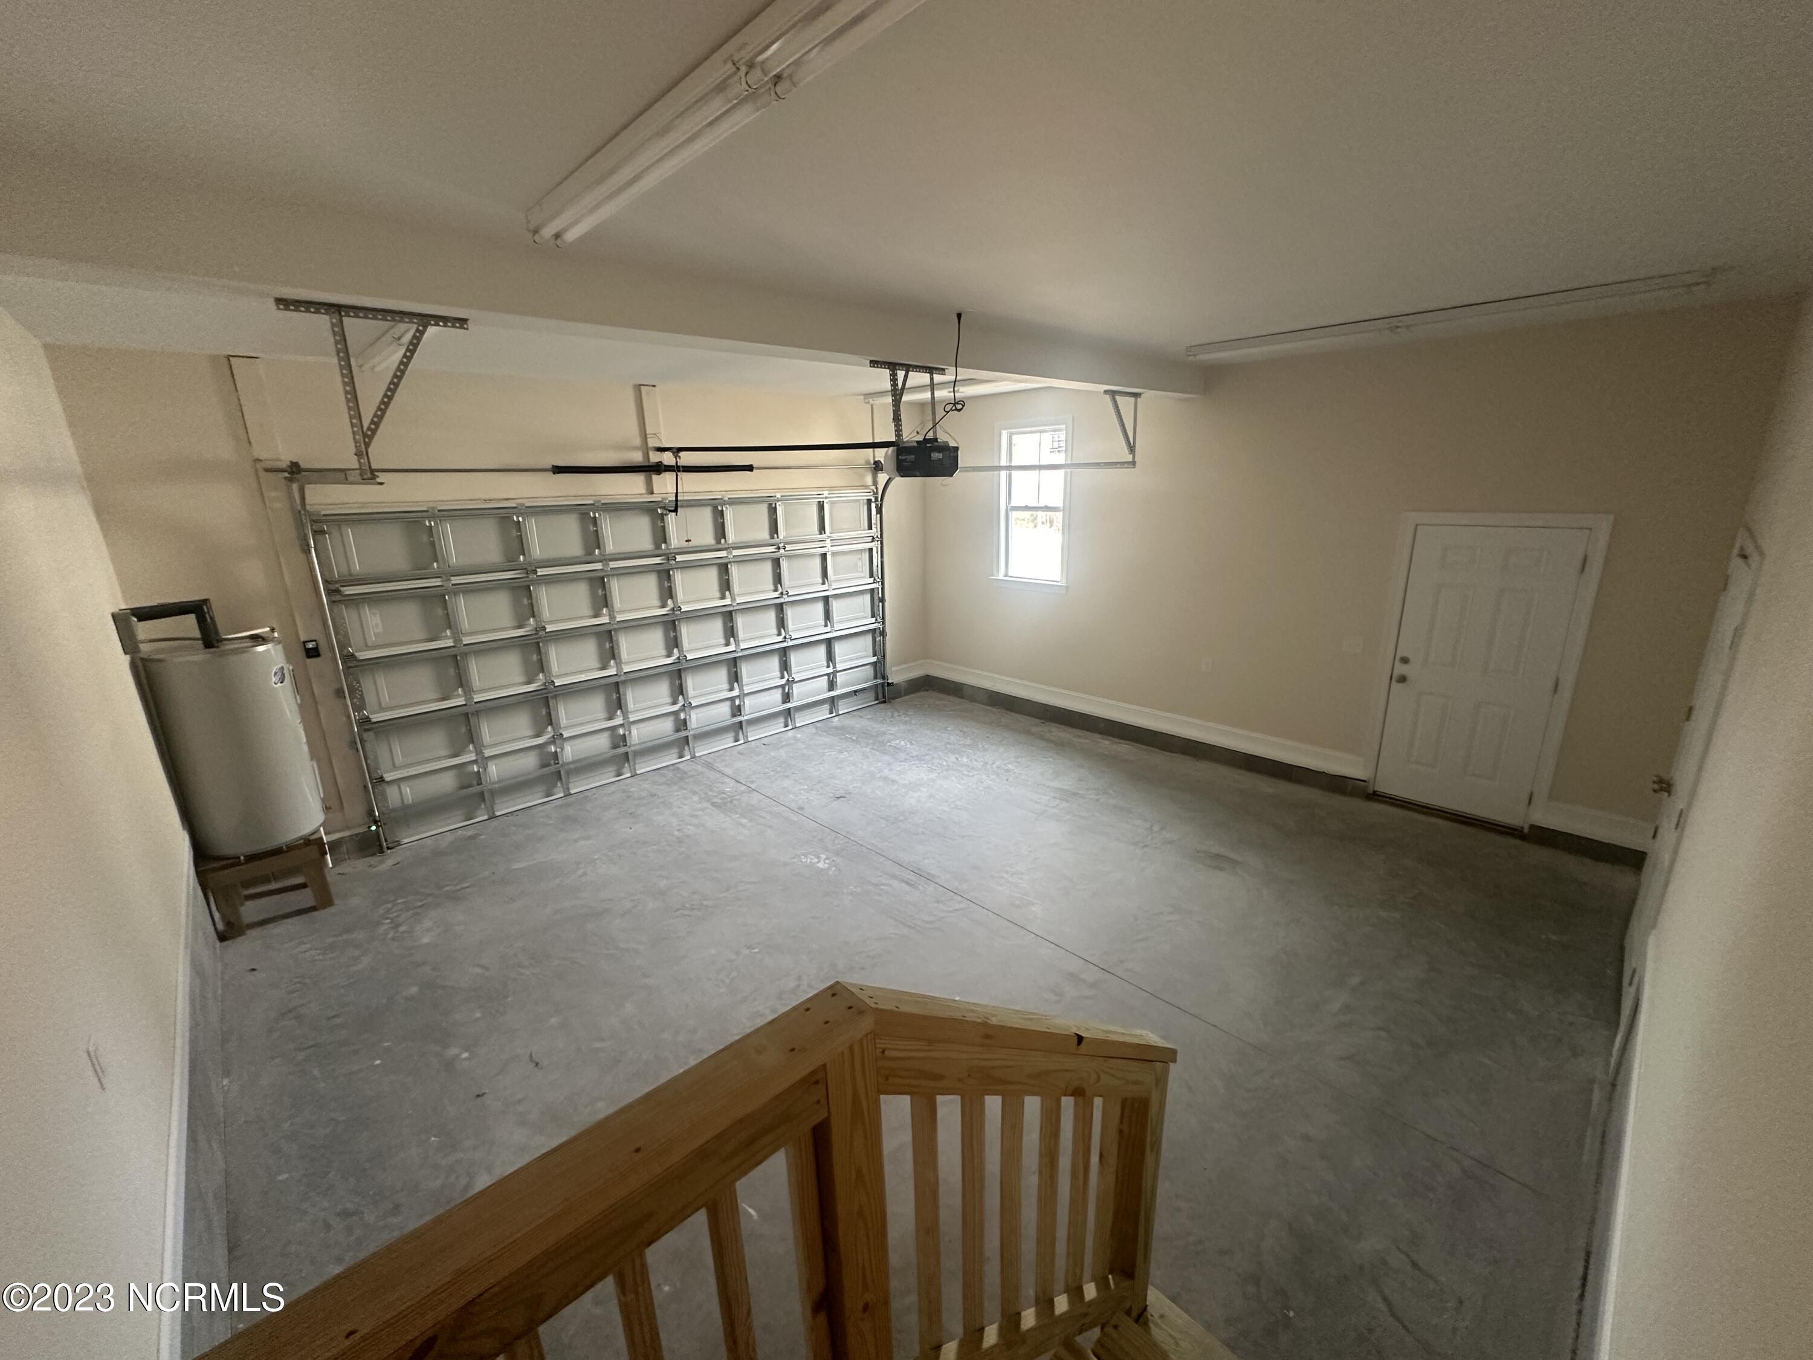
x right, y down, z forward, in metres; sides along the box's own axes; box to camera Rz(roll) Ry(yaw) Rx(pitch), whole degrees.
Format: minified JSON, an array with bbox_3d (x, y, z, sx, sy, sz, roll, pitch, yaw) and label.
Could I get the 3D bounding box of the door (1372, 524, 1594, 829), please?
[{"bbox_3d":[3.945,-0.039,5.120,0.050,2.030,0.917,-15,20,-41],"label":"door"}]

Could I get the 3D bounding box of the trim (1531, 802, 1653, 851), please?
[{"bbox_3d":[4.474,0.951,4.778,0.022,0.195,0.550,-15,20,-41],"label":"trim"}]

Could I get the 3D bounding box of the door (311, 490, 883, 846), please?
[{"bbox_3d":[-2.099,-0.408,6.748,4.900,2.430,0.080,-15,20,-41],"label":"door"}]

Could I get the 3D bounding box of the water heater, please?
[{"bbox_3d":[-4.064,0.295,4.437,0.620,1.460,0.600,-15,20,-41],"label":"water heater"}]

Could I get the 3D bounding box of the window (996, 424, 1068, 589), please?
[{"bbox_3d":[1.309,-1.802,7.563,0.100,1.560,0.870,-15,20,-41],"label":"window"}]

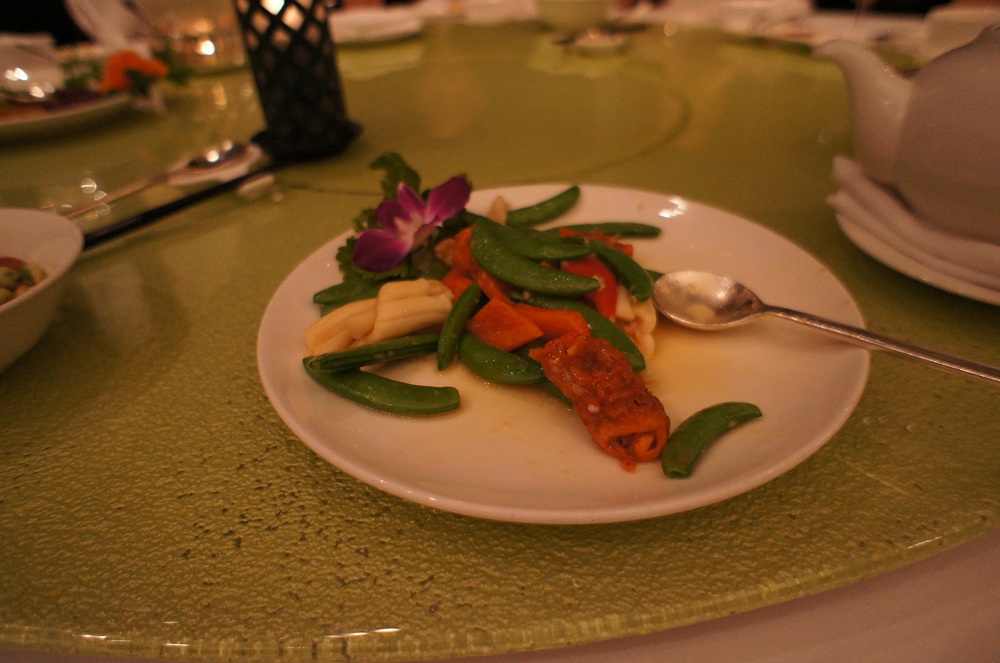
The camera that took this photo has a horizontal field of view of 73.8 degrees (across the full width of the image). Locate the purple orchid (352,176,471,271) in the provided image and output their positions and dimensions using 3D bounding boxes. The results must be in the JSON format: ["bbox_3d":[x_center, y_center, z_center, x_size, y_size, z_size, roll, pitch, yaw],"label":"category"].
[{"bbox_3d":[-0.046,-0.056,0.350,0.052,0.042,0.055,5,35,11],"label":"purple orchid"}]

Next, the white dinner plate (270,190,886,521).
[{"bbox_3d":[0.026,-0.007,0.323,0.270,0.028,0.270,-2,35,1],"label":"white dinner plate"}]

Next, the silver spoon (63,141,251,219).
[{"bbox_3d":[-0.263,-0.104,0.486,0.042,0.025,0.180,27,45,36],"label":"silver spoon"}]

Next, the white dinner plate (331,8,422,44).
[{"bbox_3d":[-0.232,-0.453,0.990,0.240,0.021,0.240,-3,35,0],"label":"white dinner plate"}]

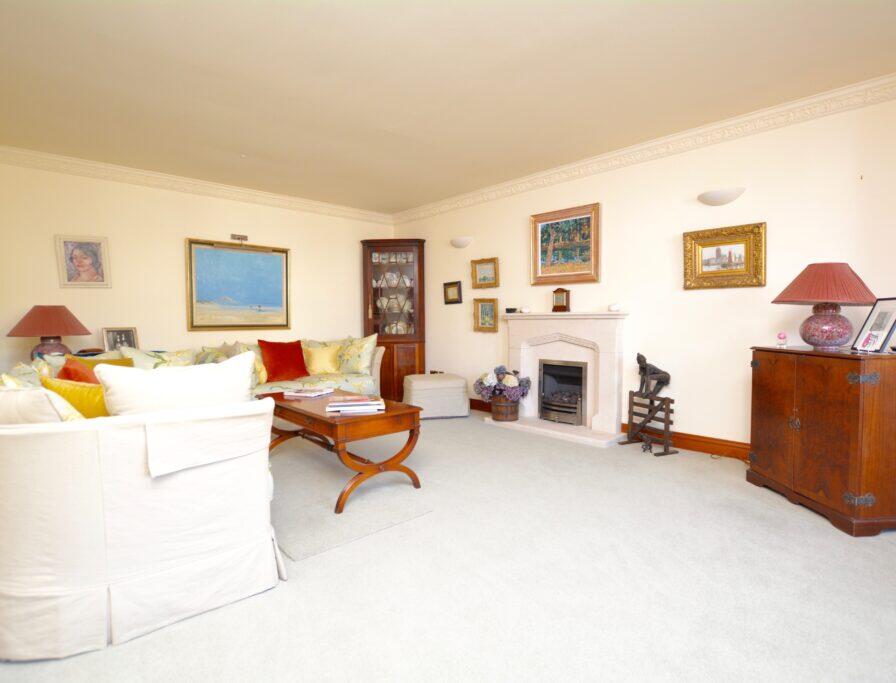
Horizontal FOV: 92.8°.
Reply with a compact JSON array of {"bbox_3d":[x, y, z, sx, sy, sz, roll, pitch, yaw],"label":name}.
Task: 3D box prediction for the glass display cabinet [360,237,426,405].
[{"bbox_3d":[-0.700,-0.260,5.581,0.780,2.040,0.480,0,3,2],"label":"glass display cabinet"}]

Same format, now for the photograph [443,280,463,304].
[{"bbox_3d":[0.067,-0.580,5.145,0.287,0.264,0.030,2,3,44],"label":"photograph"}]

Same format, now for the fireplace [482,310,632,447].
[{"bbox_3d":[0.984,0.294,4.040,1.360,1.100,0.390,2,3,44],"label":"fireplace"}]

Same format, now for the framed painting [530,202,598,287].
[{"bbox_3d":[1.117,-0.904,4.103,0.722,0.704,0.050,2,3,44],"label":"framed painting"}]

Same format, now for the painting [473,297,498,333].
[{"bbox_3d":[0.429,-0.290,4.802,0.350,0.371,0.035,2,3,44],"label":"painting"}]

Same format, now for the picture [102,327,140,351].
[{"bbox_3d":[-2.760,0.050,3.610,0.030,0.320,0.240,-14,-8,41],"label":"picture"}]

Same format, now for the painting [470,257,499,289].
[{"bbox_3d":[0.418,-0.762,4.795,0.393,0.330,0.035,2,3,44],"label":"painting"}]

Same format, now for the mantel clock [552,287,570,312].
[{"bbox_3d":[1.075,-0.388,4.031,0.141,0.220,0.080,2,3,44],"label":"mantel clock"}]

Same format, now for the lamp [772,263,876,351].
[{"bbox_3d":[2.162,-0.192,2.433,0.450,0.498,0.450,2,3,42],"label":"lamp"}]

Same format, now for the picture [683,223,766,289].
[{"bbox_3d":[2.012,-0.604,3.117,0.502,0.435,0.055,2,4,44],"label":"picture"}]

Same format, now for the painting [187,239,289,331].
[{"bbox_3d":[-2.282,-0.599,4.732,1.045,0.942,0.050,-2,3,-38],"label":"painting"}]

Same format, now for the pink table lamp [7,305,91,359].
[{"bbox_3d":[-2.949,0.000,3.150,0.450,0.530,0.450,0,3,0],"label":"pink table lamp"}]

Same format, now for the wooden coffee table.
[{"bbox_3d":[-0.734,0.644,2.804,0.560,0.490,1.070,-2,3,-40],"label":"wooden coffee table"}]

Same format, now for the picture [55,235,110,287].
[{"bbox_3d":[-3.341,-0.727,3.924,0.372,0.472,0.030,-2,3,-38],"label":"picture"}]

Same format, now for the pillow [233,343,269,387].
[{"bbox_3d":[-1.851,0.216,4.000,0.410,0.420,0.150,-3,-14,-41],"label":"pillow"}]

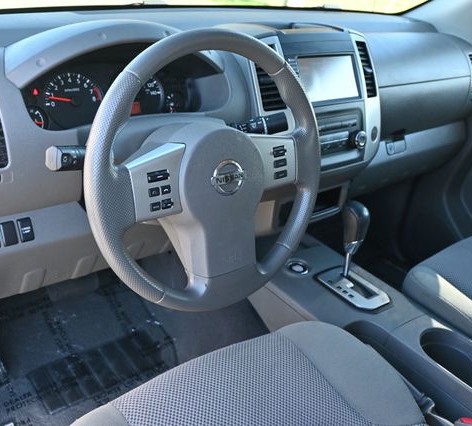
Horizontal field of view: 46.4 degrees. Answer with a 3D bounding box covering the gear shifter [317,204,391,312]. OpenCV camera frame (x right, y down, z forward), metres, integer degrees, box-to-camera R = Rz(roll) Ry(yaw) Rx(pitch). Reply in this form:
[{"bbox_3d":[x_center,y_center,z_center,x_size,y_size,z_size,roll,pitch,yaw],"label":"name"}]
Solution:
[{"bbox_3d":[0.242,0.077,1.078,0.096,0.170,0.145,-15,35,-36],"label":"gear shifter"}]

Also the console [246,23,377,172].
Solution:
[{"bbox_3d":[0.149,-0.218,1.103,0.345,0.270,0.100,-15,15,-36],"label":"console"}]

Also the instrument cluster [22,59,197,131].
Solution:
[{"bbox_3d":[-0.197,-0.209,0.948,0.315,0.125,0.060,-15,17,-36],"label":"instrument cluster"}]

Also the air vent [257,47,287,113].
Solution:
[{"bbox_3d":[0.056,-0.246,1.004,0.048,0.117,0.030,-10,8,-30],"label":"air vent"}]

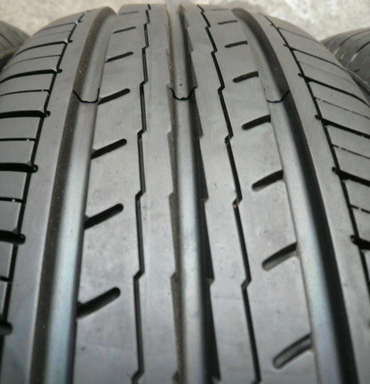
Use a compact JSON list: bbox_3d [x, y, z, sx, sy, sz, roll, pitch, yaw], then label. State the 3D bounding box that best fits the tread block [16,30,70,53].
[{"bbox_3d":[-0.069,-0.068,0.201,0.032,0.009,0.014,-10,40,12],"label":"tread block"}]

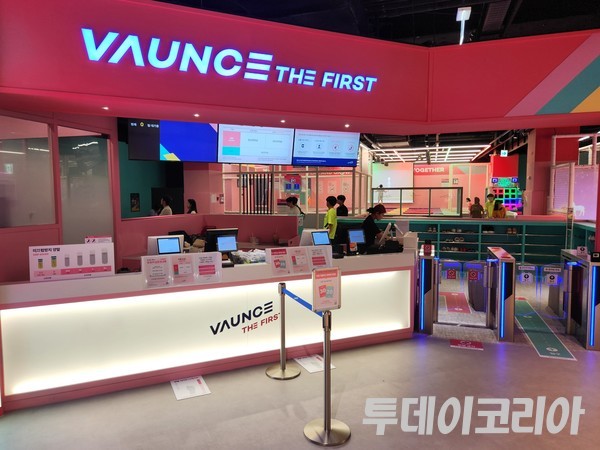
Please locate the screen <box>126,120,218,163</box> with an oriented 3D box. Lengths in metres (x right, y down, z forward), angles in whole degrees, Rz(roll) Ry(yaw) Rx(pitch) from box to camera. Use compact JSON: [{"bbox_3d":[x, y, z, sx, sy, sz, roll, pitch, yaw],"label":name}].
[{"bbox_3d":[-1.783,-1.242,5.679,1.216,0.690,0.070,-2,10,-24],"label":"screen"}]

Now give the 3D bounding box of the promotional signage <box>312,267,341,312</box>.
[{"bbox_3d":[0.203,0.482,2.931,0.228,0.315,0.025,-2,4,-24],"label":"promotional signage"}]

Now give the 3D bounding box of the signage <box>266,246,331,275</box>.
[{"bbox_3d":[0.000,0.399,4.378,0.740,0.300,0.060,-2,-14,-23],"label":"signage"}]

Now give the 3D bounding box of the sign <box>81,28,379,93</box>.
[{"bbox_3d":[-0.532,-1.804,4.497,3.400,0.320,0.080,-2,4,-24],"label":"sign"}]

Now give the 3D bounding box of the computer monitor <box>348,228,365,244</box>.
[{"bbox_3d":[0.721,0.148,5.000,0.230,0.180,0.040,-1,-16,-16],"label":"computer monitor"}]

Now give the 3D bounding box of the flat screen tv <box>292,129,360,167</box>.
[{"bbox_3d":[0.444,-1.317,6.655,1.216,0.690,0.070,-2,10,-24],"label":"flat screen tv"}]

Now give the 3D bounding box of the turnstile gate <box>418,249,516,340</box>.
[{"bbox_3d":[2.315,0.904,5.652,1.120,1.020,1.200,1,4,19],"label":"turnstile gate"}]

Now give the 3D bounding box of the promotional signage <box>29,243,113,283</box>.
[{"bbox_3d":[-2.095,0.344,3.660,0.670,0.315,0.030,-2,2,-20],"label":"promotional signage"}]

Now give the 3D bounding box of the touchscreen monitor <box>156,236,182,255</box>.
[{"bbox_3d":[-1.375,0.224,4.200,0.240,0.185,0.040,-2,-18,-27],"label":"touchscreen monitor"}]

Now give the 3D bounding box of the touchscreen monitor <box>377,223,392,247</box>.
[{"bbox_3d":[1.111,0.130,5.200,0.050,0.310,0.350,25,11,14],"label":"touchscreen monitor"}]

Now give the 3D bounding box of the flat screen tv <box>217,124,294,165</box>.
[{"bbox_3d":[-0.670,-1.280,6.167,1.216,0.690,0.070,-2,10,-24],"label":"flat screen tv"}]

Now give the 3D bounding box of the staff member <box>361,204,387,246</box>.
[{"bbox_3d":[1.018,0.578,5.550,0.450,1.680,0.460,0,4,8],"label":"staff member"}]

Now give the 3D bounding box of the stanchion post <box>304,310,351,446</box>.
[{"bbox_3d":[0.212,1.131,3.045,0.357,0.955,0.357,0,4,0],"label":"stanchion post"}]

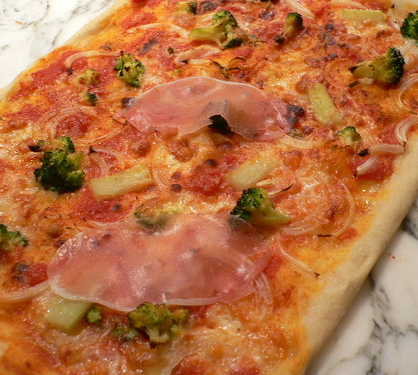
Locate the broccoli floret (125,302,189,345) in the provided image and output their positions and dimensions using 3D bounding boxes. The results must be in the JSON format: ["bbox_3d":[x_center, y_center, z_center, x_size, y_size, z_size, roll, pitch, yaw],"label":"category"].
[{"bbox_3d":[-0.031,0.084,0.312,0.039,0.018,0.026,-3,50,-2],"label":"broccoli floret"}]

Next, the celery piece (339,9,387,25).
[{"bbox_3d":[0.159,-0.178,0.526,0.045,0.009,0.016,5,51,4],"label":"celery piece"}]

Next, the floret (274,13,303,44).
[{"bbox_3d":[0.080,-0.160,0.509,0.022,0.015,0.043,22,54,17],"label":"floret"}]

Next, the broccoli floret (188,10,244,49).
[{"bbox_3d":[0.008,-0.161,0.513,0.058,0.024,0.046,-12,51,-10],"label":"broccoli floret"}]

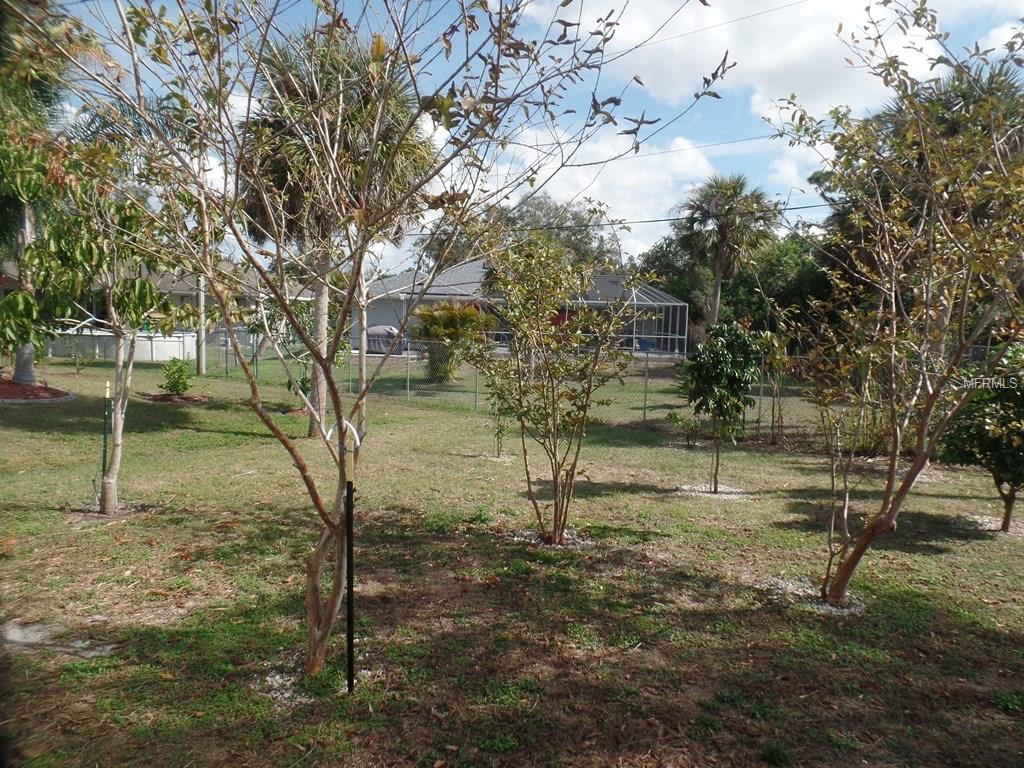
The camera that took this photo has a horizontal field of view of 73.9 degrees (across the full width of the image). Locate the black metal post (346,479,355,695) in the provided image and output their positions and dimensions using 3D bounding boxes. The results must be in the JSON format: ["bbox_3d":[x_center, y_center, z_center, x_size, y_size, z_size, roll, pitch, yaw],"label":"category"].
[{"bbox_3d":[-0.719,0.907,3.026,0.030,0.973,0.030,1,5,0],"label":"black metal post"}]

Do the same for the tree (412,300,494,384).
[{"bbox_3d":[-1.598,-1.137,18.580,2.239,2.271,2.127,1,5,0],"label":"tree"}]

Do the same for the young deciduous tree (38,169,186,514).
[{"bbox_3d":[-3.322,-0.325,5.660,1.232,2.868,1.170,1,5,0],"label":"young deciduous tree"}]

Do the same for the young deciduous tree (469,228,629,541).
[{"bbox_3d":[0.297,0.064,5.133,1.252,2.318,1.189,1,5,0],"label":"young deciduous tree"}]

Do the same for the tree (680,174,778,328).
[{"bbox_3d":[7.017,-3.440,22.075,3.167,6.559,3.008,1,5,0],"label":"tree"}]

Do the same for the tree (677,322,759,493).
[{"bbox_3d":[2.106,0.246,6.841,0.743,1.721,0.706,1,5,0],"label":"tree"}]

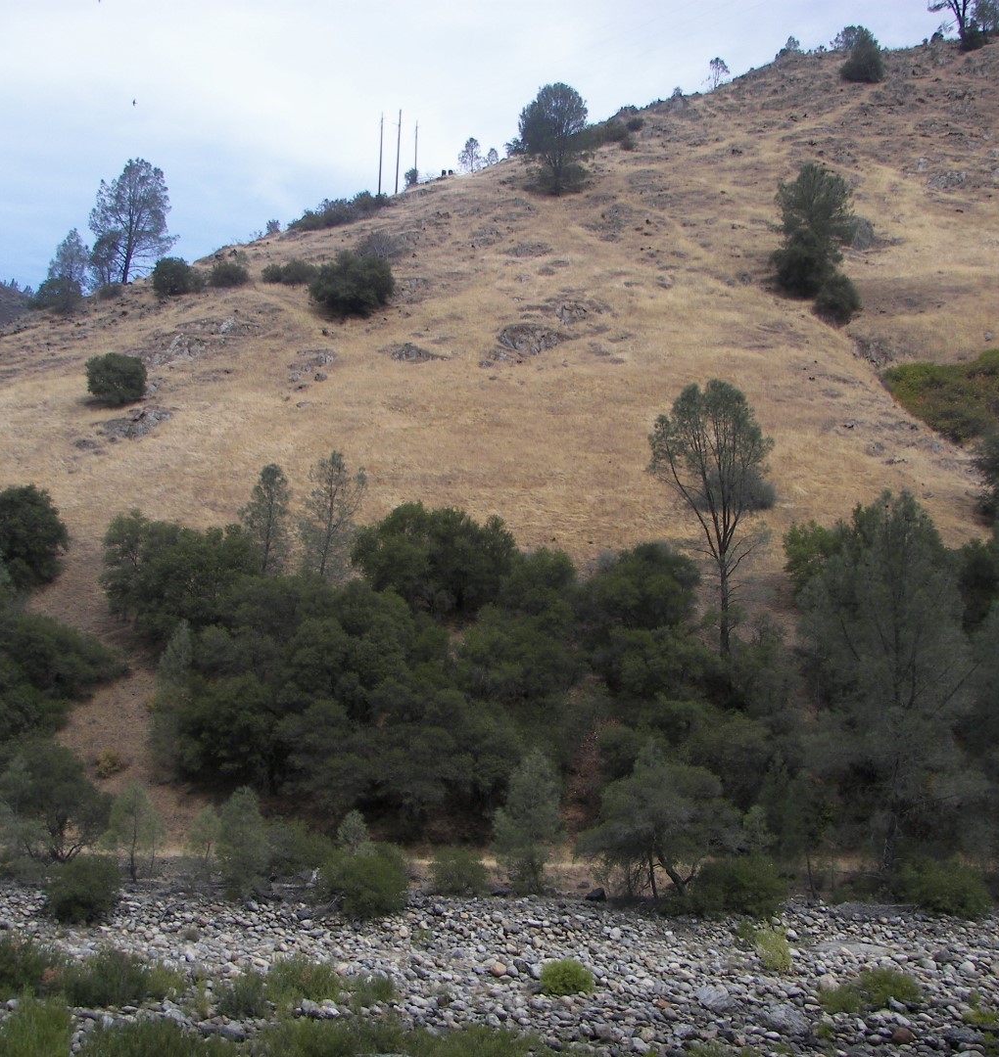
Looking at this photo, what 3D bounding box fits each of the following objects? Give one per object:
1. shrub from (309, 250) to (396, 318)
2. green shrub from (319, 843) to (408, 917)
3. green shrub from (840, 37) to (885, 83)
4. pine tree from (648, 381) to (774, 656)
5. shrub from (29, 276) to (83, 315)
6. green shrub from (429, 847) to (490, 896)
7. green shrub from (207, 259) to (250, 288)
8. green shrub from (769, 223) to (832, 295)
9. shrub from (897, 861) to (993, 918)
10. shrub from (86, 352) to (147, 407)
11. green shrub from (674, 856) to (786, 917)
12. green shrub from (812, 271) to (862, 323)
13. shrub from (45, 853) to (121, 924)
[{"bbox_3d":[-14.596,-24.236,145.000,8.430,5.640,7.590,1,-8,0],"label":"shrub"},{"bbox_3d":[-4.399,11.556,48.000,2.903,2.308,2.694,2,-7,0],"label":"green shrub"},{"bbox_3d":[48.340,-62.329,195.000,5.826,5.684,5.706,2,-7,0],"label":"green shrub"},{"bbox_3d":[10.385,-0.216,72.000,5.928,14.117,5.501,2,-7,0],"label":"pine tree"},{"bbox_3d":[-49.827,-26.215,165.000,5.950,3.730,5.360,1,-8,0],"label":"shrub"},{"bbox_3d":[-1.650,14.251,61.000,2.470,1.950,2.350,1,-8,0],"label":"green shrub"},{"bbox_3d":[-30.367,-28.694,165.000,4.740,2.590,4.260,1,-8,0],"label":"green shrub"},{"bbox_3d":[27.269,-24.145,132.000,5.482,6.348,5.369,2,-7,0],"label":"green shrub"},{"bbox_3d":[15.668,12.651,51.500,3.265,1.989,2.861,2,-7,0],"label":"shrub"},{"bbox_3d":[-27.671,-10.750,106.000,4.325,3.785,4.236,2,-7,0],"label":"shrub"},{"bbox_3d":[9.013,13.937,57.000,4.200,2.330,3.150,1,-8,0],"label":"green shrub"},{"bbox_3d":[32.234,-22.085,140.000,4.530,4.530,4.310,1,-8,0],"label":"green shrub"},{"bbox_3d":[-15.050,13.039,53.000,2.690,2.410,2.560,1,-8,0],"label":"shrub"}]

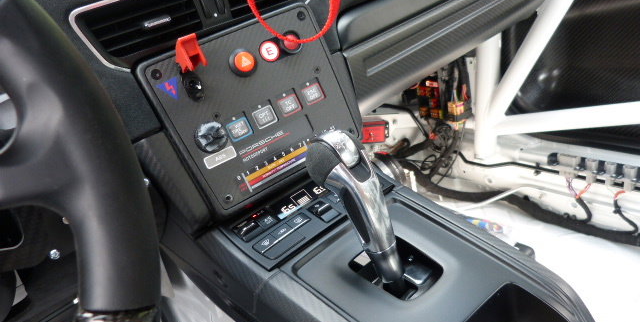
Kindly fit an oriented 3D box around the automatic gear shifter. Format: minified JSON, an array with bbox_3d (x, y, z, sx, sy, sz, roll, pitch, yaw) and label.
[{"bbox_3d":[0.037,0.046,0.451,0.048,0.162,0.068,-30,15,-30],"label":"automatic gear shifter"}]

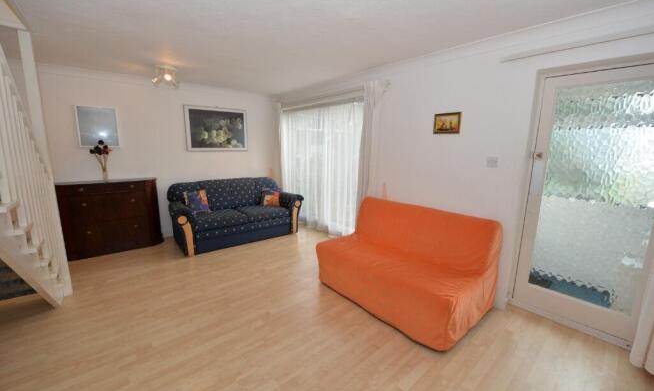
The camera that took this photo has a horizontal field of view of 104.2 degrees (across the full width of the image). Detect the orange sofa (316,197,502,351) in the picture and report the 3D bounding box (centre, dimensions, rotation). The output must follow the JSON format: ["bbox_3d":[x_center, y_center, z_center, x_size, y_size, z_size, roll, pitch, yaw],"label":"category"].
[{"bbox_3d":[0.709,0.567,2.569,0.901,0.860,1.480,-8,13,-42],"label":"orange sofa"}]

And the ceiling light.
[{"bbox_3d":[-1.896,-1.401,2.997,0.240,0.190,0.240,-8,13,-42],"label":"ceiling light"}]

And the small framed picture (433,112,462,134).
[{"bbox_3d":[1.200,-0.715,2.537,0.025,0.190,0.260,-8,13,-42],"label":"small framed picture"}]

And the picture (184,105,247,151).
[{"bbox_3d":[-1.915,-1.157,4.520,1.060,0.740,0.030,-8,13,-42],"label":"picture"}]

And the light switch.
[{"bbox_3d":[1.487,-0.293,2.286,0.012,0.087,0.090,-8,13,-42],"label":"light switch"}]

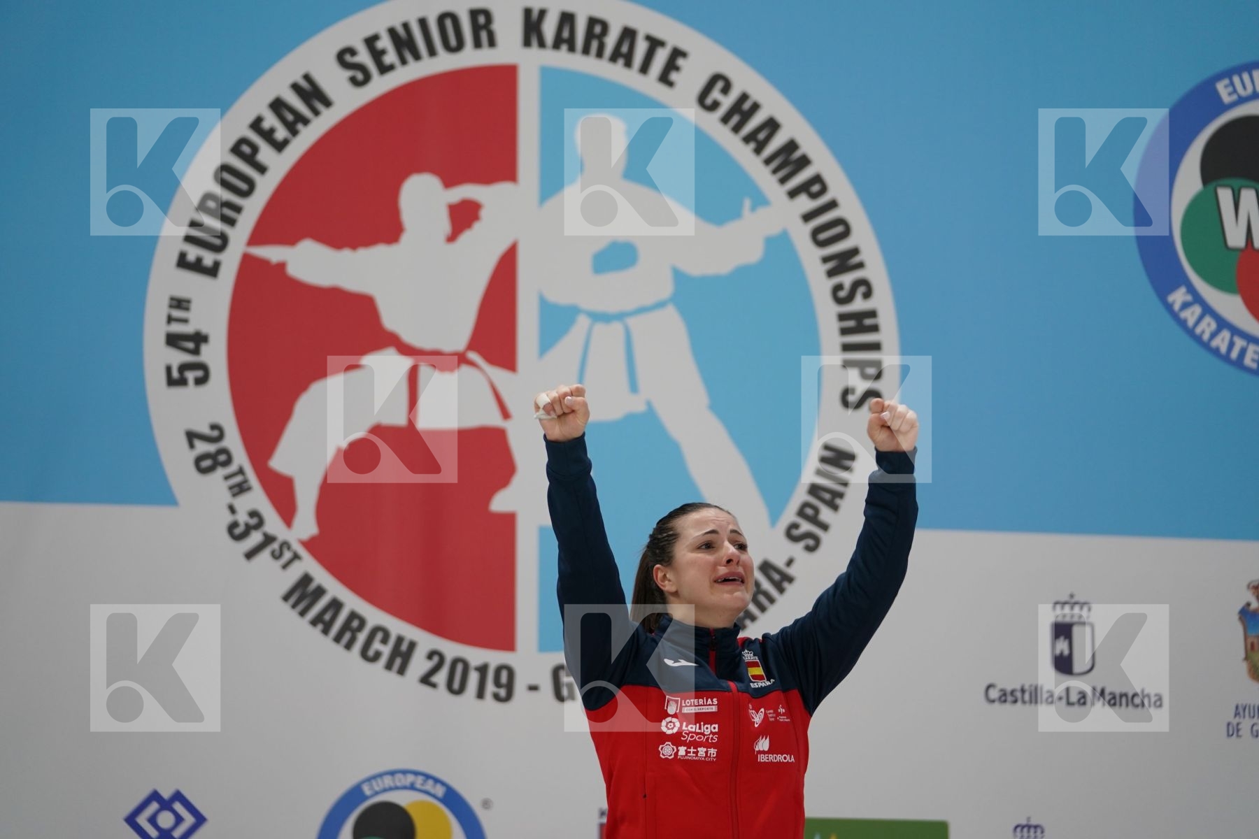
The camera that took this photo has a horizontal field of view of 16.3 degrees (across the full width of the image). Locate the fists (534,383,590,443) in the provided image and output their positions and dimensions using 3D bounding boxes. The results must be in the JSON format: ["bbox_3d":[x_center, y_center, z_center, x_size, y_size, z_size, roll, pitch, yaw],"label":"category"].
[{"bbox_3d":[-0.112,-0.011,7.350,0.090,0.095,0.075,0,-8,0],"label":"fists"}]

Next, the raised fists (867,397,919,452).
[{"bbox_3d":[0.458,0.009,7.650,0.088,0.096,0.080,1,-5,5],"label":"raised fists"}]

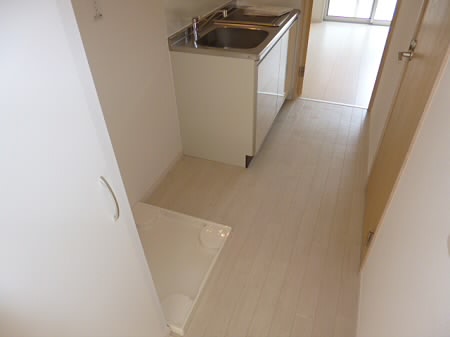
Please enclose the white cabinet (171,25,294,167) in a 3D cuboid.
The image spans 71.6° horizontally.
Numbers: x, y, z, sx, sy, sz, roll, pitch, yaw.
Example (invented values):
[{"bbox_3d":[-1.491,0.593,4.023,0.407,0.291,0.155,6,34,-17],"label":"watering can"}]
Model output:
[{"bbox_3d":[0.143,-0.711,2.597,0.580,0.809,1.179,12,41,18],"label":"white cabinet"}]

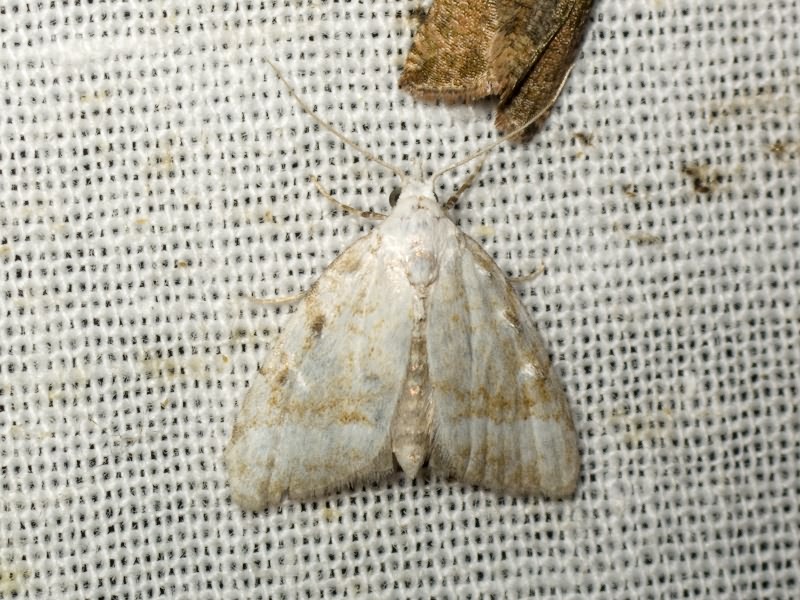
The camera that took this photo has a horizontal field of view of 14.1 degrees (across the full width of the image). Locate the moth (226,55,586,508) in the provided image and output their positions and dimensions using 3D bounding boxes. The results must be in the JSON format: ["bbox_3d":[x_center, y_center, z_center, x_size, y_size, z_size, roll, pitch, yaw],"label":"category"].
[{"bbox_3d":[0.000,0.000,0.090,0.010,0.013,0.003,0,0,-7],"label":"moth"}]

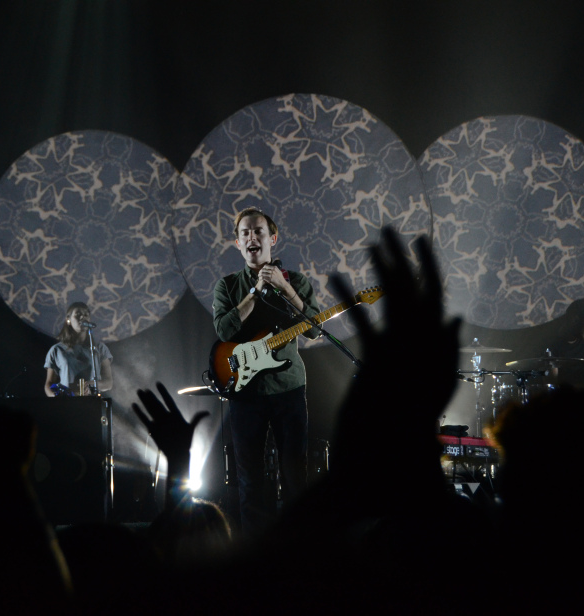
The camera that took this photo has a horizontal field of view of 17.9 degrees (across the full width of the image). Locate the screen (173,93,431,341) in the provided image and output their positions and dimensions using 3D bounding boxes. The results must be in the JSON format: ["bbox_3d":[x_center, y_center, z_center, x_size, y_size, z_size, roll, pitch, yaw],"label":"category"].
[{"bbox_3d":[0.089,-0.736,15.800,2.200,2.200,0.070,-2,-4,0],"label":"screen"}]

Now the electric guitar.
[{"bbox_3d":[0.034,0.107,8.450,0.980,0.325,0.080,-27,-31,6],"label":"electric guitar"}]

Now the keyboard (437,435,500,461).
[{"bbox_3d":[1.071,0.893,11.800,0.330,0.125,1.200,0,-4,-30],"label":"keyboard"}]

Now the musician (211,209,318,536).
[{"bbox_3d":[-0.119,0.439,8.590,0.520,1.810,0.450,-2,-4,6],"label":"musician"}]

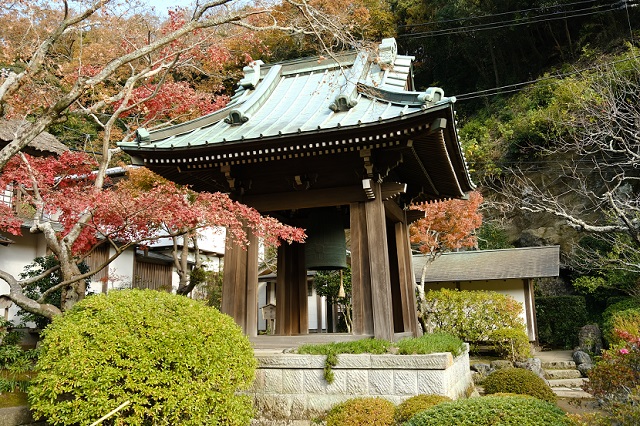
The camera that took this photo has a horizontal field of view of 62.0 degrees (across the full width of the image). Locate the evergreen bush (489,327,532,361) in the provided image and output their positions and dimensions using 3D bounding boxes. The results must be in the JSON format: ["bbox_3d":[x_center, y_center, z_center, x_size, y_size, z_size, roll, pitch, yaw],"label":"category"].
[{"bbox_3d":[4.499,3.088,12.563,1.010,0.740,0.930,0,-11,0],"label":"evergreen bush"}]

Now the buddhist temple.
[{"bbox_3d":[0.086,-0.544,10.922,5.770,6.050,5.500,-4,-12,19],"label":"buddhist temple"}]

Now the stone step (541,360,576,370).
[{"bbox_3d":[5.403,3.478,12.218,0.820,0.170,0.380,0,-11,-2],"label":"stone step"}]

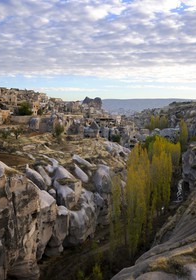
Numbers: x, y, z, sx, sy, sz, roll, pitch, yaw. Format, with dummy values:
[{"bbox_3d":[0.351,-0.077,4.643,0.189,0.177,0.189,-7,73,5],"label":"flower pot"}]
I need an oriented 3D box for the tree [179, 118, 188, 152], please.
[{"bbox_3d":[44.560,-2.280,145.920,5.060,17.830,5.060,0,7,0],"label":"tree"}]

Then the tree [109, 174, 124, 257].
[{"bbox_3d":[3.450,14.250,52.270,2.900,16.000,2.900,0,7,0],"label":"tree"}]

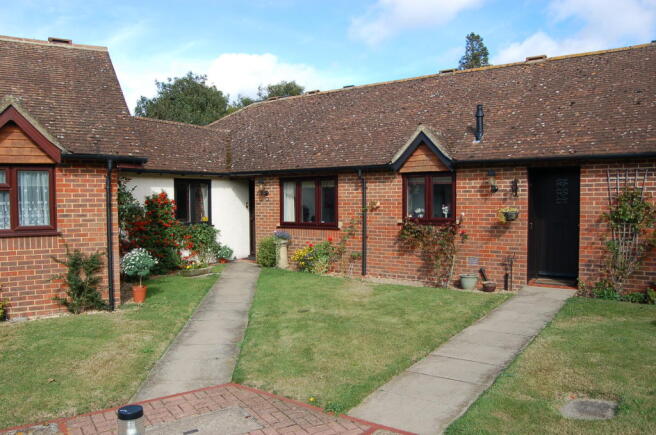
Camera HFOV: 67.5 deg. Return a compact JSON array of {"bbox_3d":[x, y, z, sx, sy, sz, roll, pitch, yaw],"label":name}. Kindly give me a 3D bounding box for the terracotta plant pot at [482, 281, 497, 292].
[{"bbox_3d":[3.070,1.316,9.327,0.260,0.180,0.260,-1,2,0],"label":"terracotta plant pot"}]

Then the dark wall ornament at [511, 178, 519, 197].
[{"bbox_3d":[3.593,-0.578,9.457,0.135,0.365,0.060,1,2,32],"label":"dark wall ornament"}]

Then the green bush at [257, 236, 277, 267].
[{"bbox_3d":[-1.495,0.848,12.138,0.560,0.720,0.520,0,1,0],"label":"green bush"}]

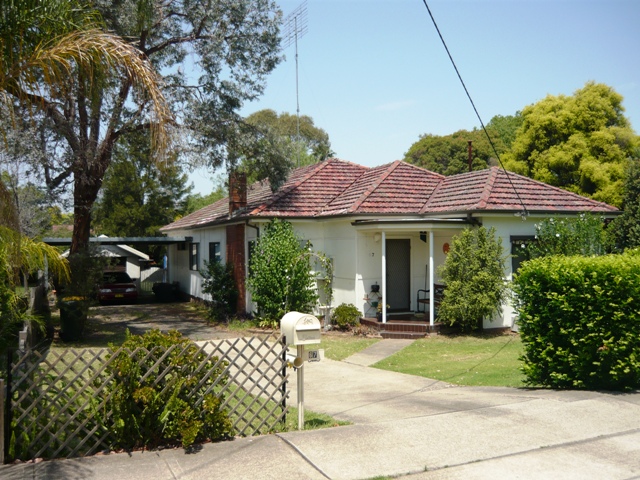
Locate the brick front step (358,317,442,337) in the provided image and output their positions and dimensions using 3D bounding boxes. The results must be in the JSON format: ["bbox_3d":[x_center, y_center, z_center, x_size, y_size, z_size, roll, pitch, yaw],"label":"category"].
[{"bbox_3d":[2.176,2.311,15.923,1.650,0.330,1.300,-1,-1,23],"label":"brick front step"}]

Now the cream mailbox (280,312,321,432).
[{"bbox_3d":[-0.195,1.268,5.855,0.265,1.127,0.370,0,-1,-24],"label":"cream mailbox"}]

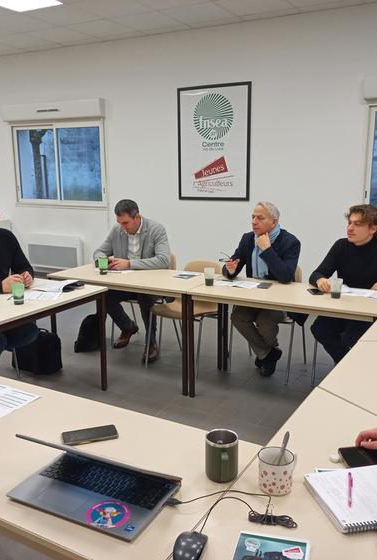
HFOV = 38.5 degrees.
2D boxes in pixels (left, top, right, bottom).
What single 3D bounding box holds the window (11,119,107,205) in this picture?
[{"bbox_3d":[-1.710,-1.514,7.065,1.490,1.060,0.080,6,13,27],"label":"window"}]

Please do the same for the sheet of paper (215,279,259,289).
[{"bbox_3d":[0.331,0.024,3.756,0.297,0.003,0.210,5,13,27],"label":"sheet of paper"}]

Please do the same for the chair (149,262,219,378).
[{"bbox_3d":[-0.004,0.279,4.251,0.470,0.800,0.530,7,14,34],"label":"chair"}]

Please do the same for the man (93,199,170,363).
[{"bbox_3d":[-0.432,-0.021,4.444,0.680,1.290,0.750,6,14,28],"label":"man"}]

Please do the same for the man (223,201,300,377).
[{"bbox_3d":[0.544,0.083,3.986,0.530,1.280,0.700,8,15,37],"label":"man"}]

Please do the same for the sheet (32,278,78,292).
[{"bbox_3d":[-0.954,0.023,3.731,0.290,0.040,0.250,6,13,27],"label":"sheet"}]

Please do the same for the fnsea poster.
[{"bbox_3d":[0.274,-1.535,6.090,0.900,1.260,0.030,5,13,27],"label":"fnsea poster"}]

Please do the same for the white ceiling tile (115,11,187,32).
[{"bbox_3d":[-0.442,-2.699,5.615,0.600,0.020,0.600,6,14,28],"label":"white ceiling tile"}]

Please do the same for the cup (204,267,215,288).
[{"bbox_3d":[0.146,-0.023,3.726,0.072,0.116,0.072,0,12,0],"label":"cup"}]

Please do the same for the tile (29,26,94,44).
[{"bbox_3d":[-1.475,-2.784,6.115,0.600,0.020,0.600,6,13,28],"label":"tile"}]

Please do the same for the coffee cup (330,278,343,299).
[{"bbox_3d":[0.941,0.054,3.425,0.077,0.118,0.077,0,12,0],"label":"coffee cup"}]

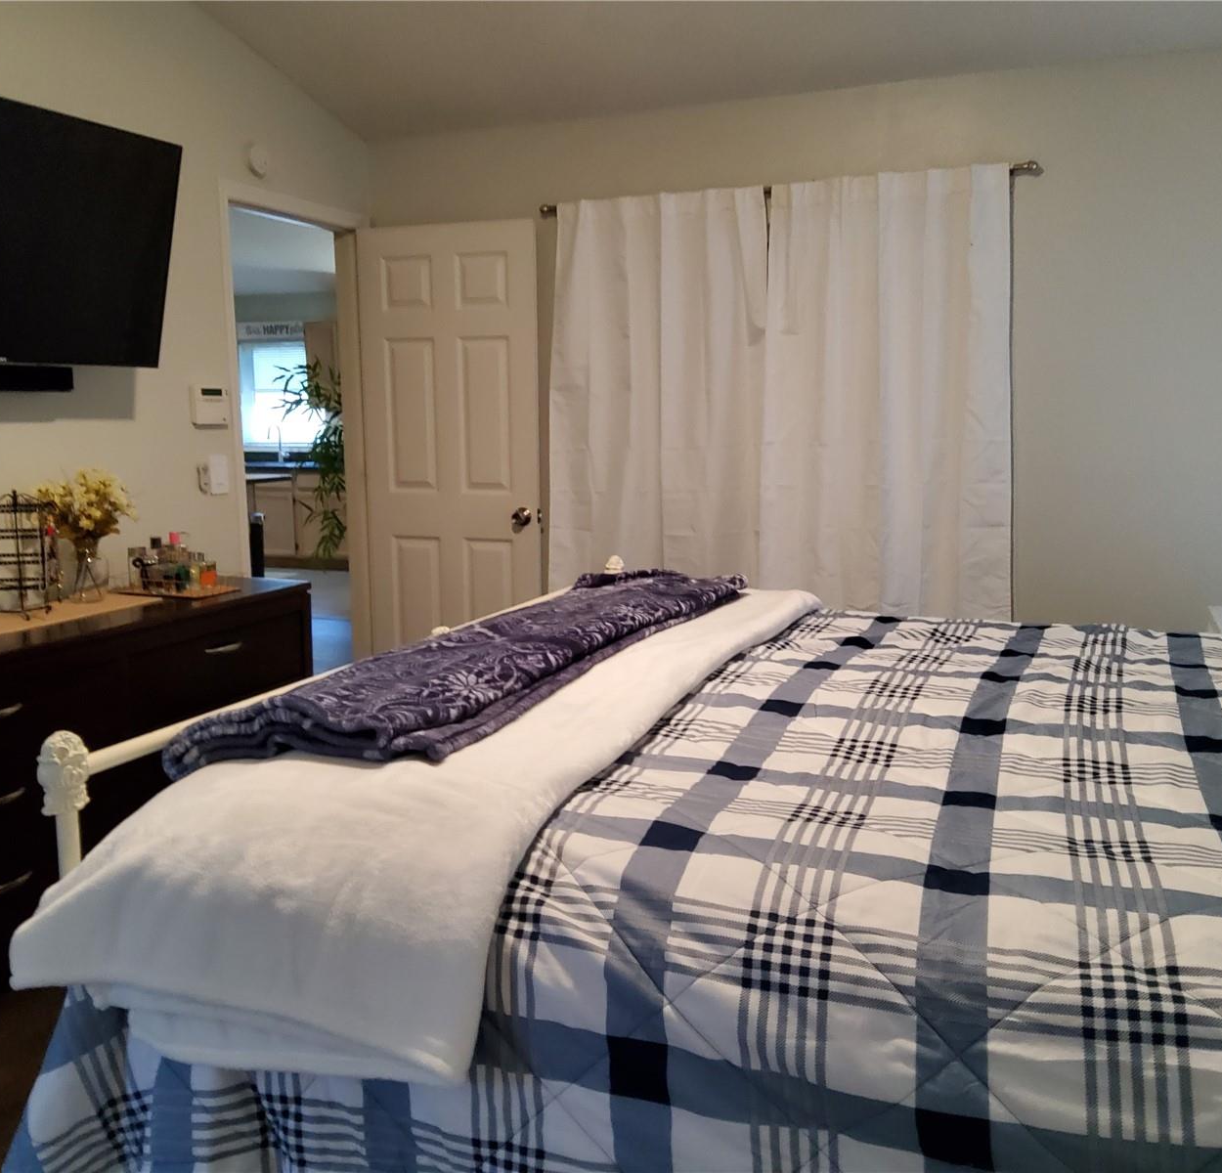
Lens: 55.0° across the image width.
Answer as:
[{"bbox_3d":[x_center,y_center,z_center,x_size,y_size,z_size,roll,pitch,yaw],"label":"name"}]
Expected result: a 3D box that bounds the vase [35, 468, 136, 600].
[{"bbox_3d":[-1.492,-0.155,3.373,0.260,0.390,0.270,3,10,24],"label":"vase"}]

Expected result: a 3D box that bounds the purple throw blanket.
[{"bbox_3d":[-0.178,0.137,2.630,0.490,0.140,1.690,3,10,24],"label":"purple throw blanket"}]

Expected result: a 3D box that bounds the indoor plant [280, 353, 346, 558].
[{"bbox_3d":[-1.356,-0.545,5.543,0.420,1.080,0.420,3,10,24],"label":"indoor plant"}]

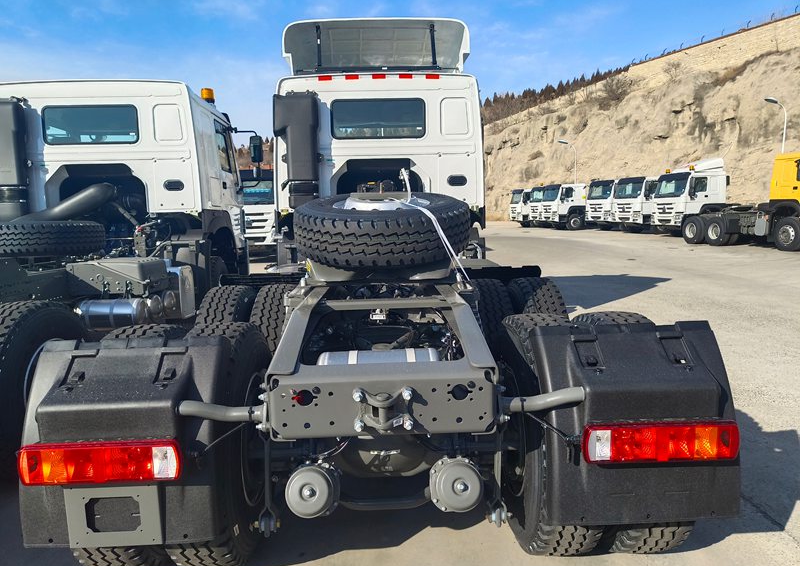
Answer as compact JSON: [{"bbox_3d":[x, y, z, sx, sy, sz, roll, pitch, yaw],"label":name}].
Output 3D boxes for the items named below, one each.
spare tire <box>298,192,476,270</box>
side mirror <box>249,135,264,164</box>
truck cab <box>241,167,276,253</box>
[{"bbox_3d":[-0.105,-0.348,3.297,1.078,0.290,1.078,-1,17,-2],"label":"spare tire"},{"bbox_3d":[-2.090,-1.951,7.750,0.200,0.400,0.120,-1,8,5],"label":"side mirror"},{"bbox_3d":[-5.141,-2.659,20.735,2.450,3.000,6.600,-2,8,-3],"label":"truck cab"}]

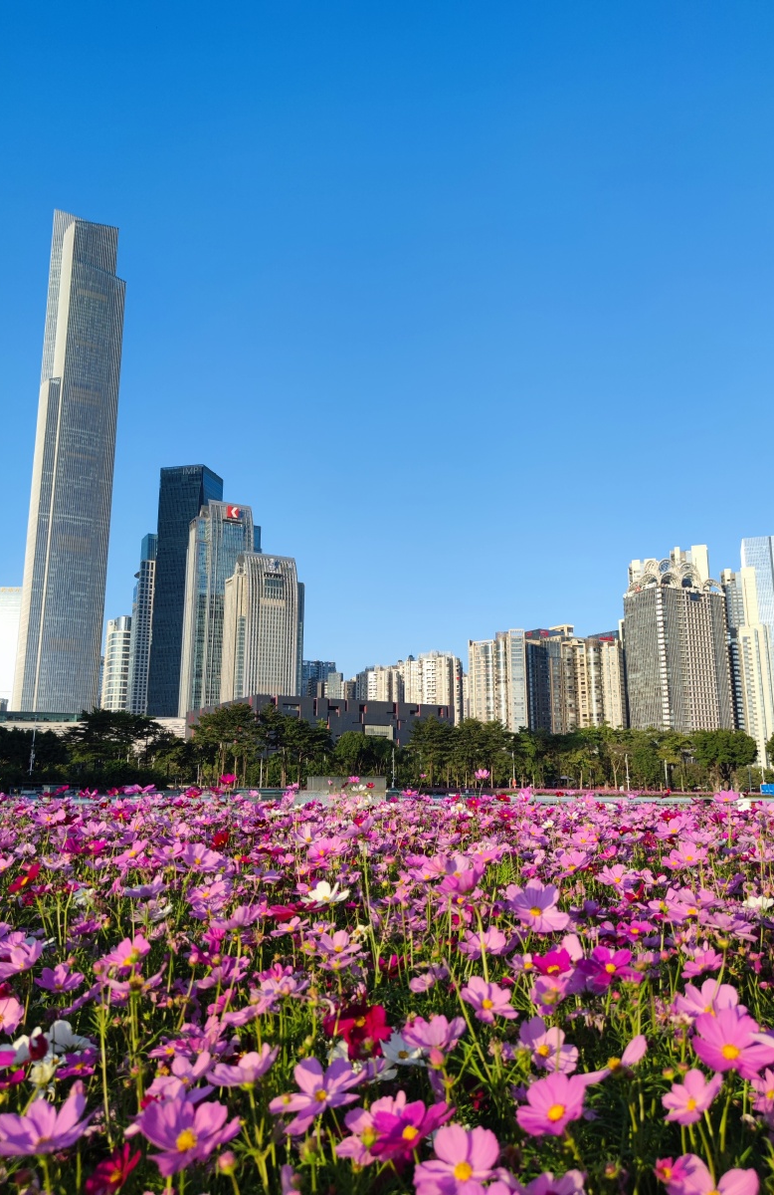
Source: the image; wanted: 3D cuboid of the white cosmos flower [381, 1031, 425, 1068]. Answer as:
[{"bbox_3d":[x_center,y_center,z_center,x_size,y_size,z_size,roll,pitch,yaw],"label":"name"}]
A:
[{"bbox_3d":[0.022,0.579,1.060,0.068,0.028,0.068,0,12,1],"label":"white cosmos flower"}]

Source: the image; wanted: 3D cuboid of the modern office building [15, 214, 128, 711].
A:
[{"bbox_3d":[-285.510,-103.471,754.187,61.000,528.000,61.000,7,-14,-29],"label":"modern office building"}]

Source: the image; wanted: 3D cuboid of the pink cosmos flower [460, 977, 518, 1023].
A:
[{"bbox_3d":[0.129,0.509,1.050,0.071,0.026,0.071,4,20,8],"label":"pink cosmos flower"}]

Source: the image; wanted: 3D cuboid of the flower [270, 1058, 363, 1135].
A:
[{"bbox_3d":[-0.059,0.416,0.690,0.078,0.027,0.078,1,14,-4],"label":"flower"}]

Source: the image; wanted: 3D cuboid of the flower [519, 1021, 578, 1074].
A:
[{"bbox_3d":[0.184,0.510,0.940,0.068,0.025,0.068,8,24,12],"label":"flower"}]

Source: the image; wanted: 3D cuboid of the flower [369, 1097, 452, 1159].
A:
[{"bbox_3d":[0.023,0.494,0.770,0.077,0.027,0.068,0,18,1],"label":"flower"}]

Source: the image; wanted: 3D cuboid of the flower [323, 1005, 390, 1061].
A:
[{"bbox_3d":[-0.031,0.472,0.900,0.073,0.024,0.064,0,31,-2],"label":"flower"}]

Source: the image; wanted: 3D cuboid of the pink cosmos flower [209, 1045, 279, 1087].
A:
[{"bbox_3d":[-0.146,0.475,0.840,0.072,0.026,0.072,-10,-8,-11],"label":"pink cosmos flower"}]

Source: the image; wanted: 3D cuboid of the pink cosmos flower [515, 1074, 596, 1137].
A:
[{"bbox_3d":[0.153,0.465,0.760,0.070,0.026,0.070,4,27,11],"label":"pink cosmos flower"}]

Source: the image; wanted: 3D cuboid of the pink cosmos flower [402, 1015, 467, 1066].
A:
[{"bbox_3d":[0.053,0.491,0.930,0.073,0.028,0.073,-1,-10,3],"label":"pink cosmos flower"}]

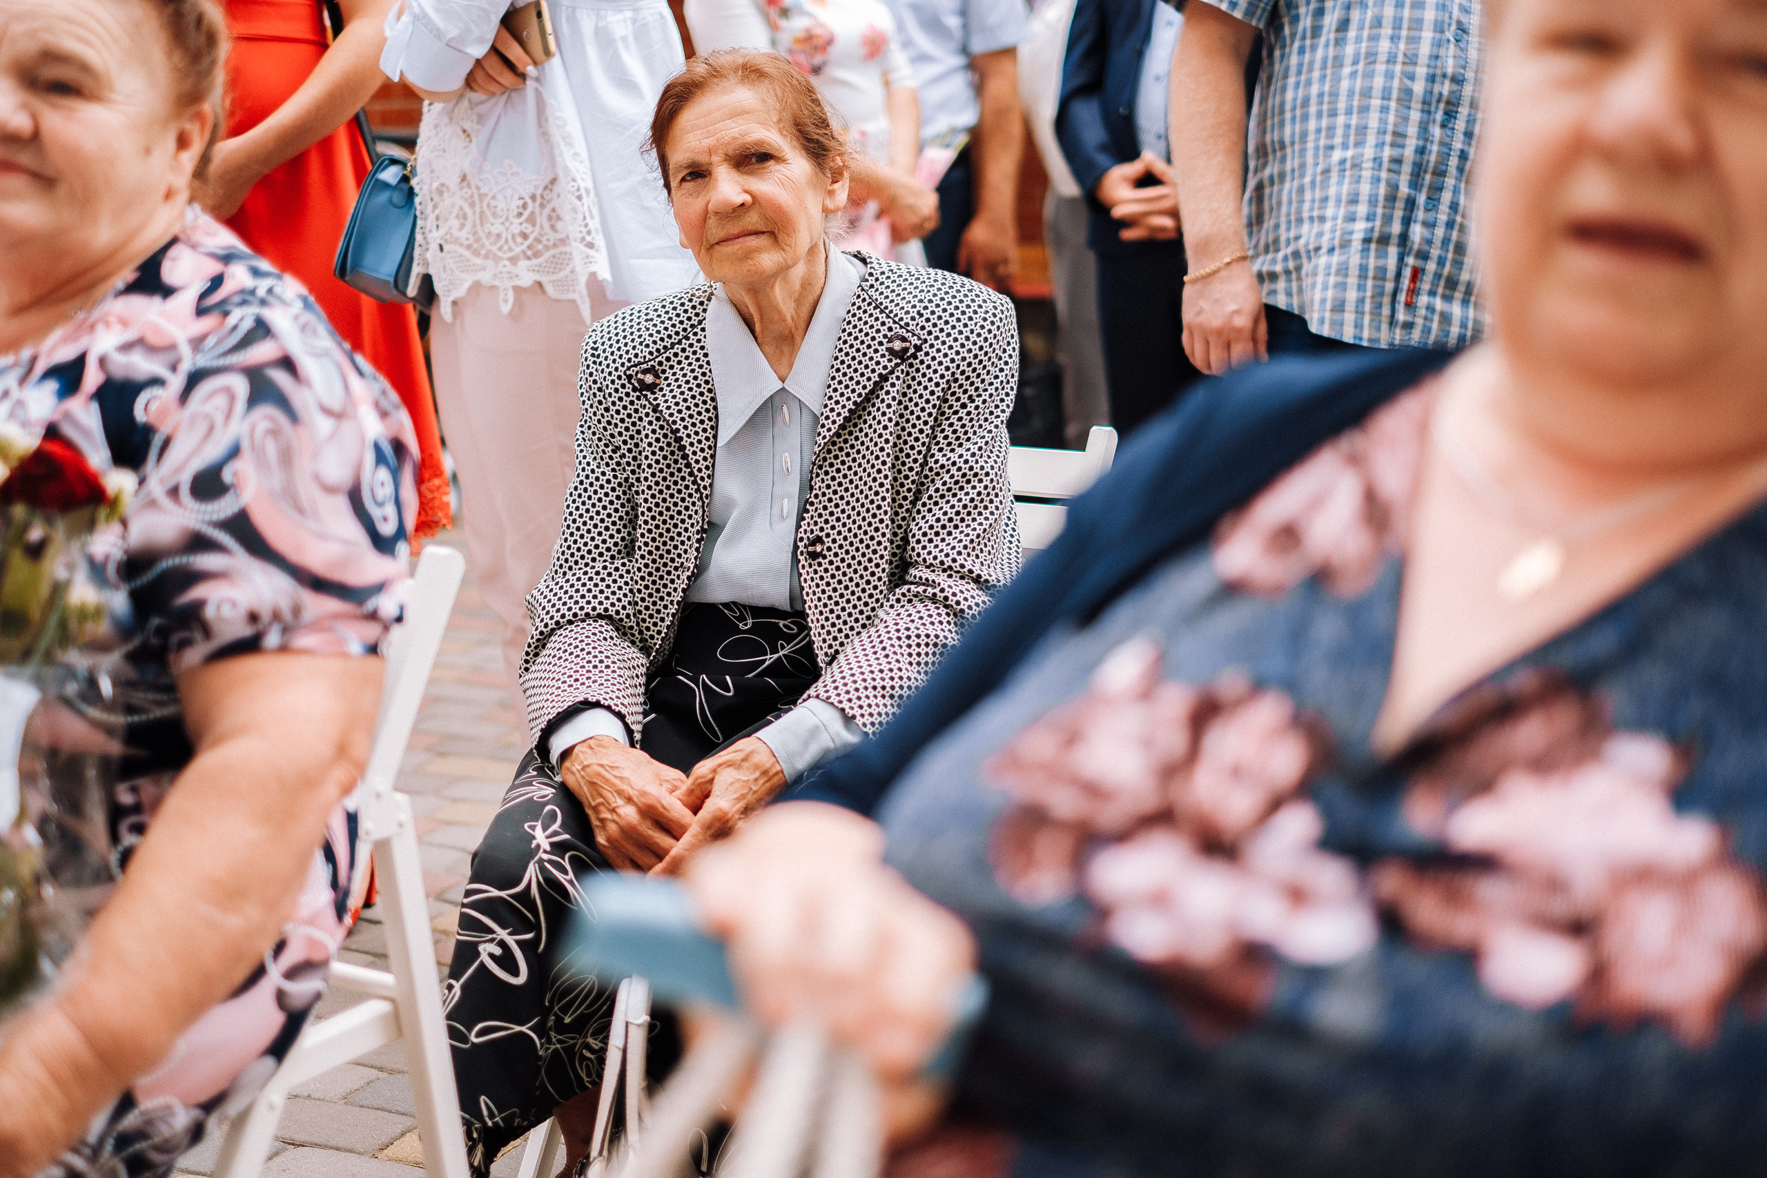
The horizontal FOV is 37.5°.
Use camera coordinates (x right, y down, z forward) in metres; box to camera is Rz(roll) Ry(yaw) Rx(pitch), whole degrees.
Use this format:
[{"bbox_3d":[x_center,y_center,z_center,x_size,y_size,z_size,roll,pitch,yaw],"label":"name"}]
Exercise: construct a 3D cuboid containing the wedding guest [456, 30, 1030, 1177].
[{"bbox_3d":[-0.135,0.063,2.590,0.510,1.200,0.700,5,13,21],"label":"wedding guest"}]

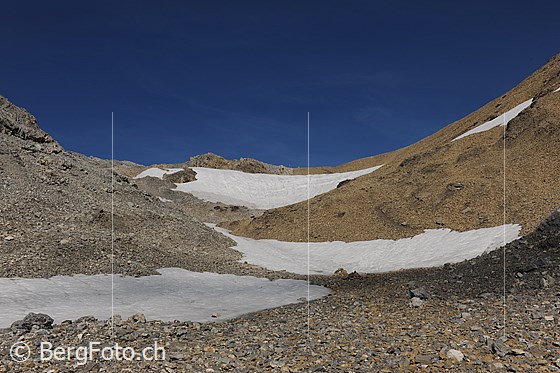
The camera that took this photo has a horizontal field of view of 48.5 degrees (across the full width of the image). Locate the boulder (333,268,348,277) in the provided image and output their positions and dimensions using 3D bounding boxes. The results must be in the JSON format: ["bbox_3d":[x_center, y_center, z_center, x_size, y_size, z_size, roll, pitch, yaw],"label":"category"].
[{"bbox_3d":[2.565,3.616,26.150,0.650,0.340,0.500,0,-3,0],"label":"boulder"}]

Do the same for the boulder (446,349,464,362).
[{"bbox_3d":[2.279,2.188,8.054,0.225,0.150,0.180,0,-3,0],"label":"boulder"}]

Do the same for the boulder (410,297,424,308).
[{"bbox_3d":[3.223,2.719,14.578,0.320,0.250,0.260,0,-3,0],"label":"boulder"}]

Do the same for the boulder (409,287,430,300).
[{"bbox_3d":[3.602,2.773,16.120,0.510,0.320,0.400,0,-3,0],"label":"boulder"}]

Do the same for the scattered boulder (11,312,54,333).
[{"bbox_3d":[-4.443,2.441,11.165,0.770,0.330,0.550,0,-3,0],"label":"scattered boulder"}]

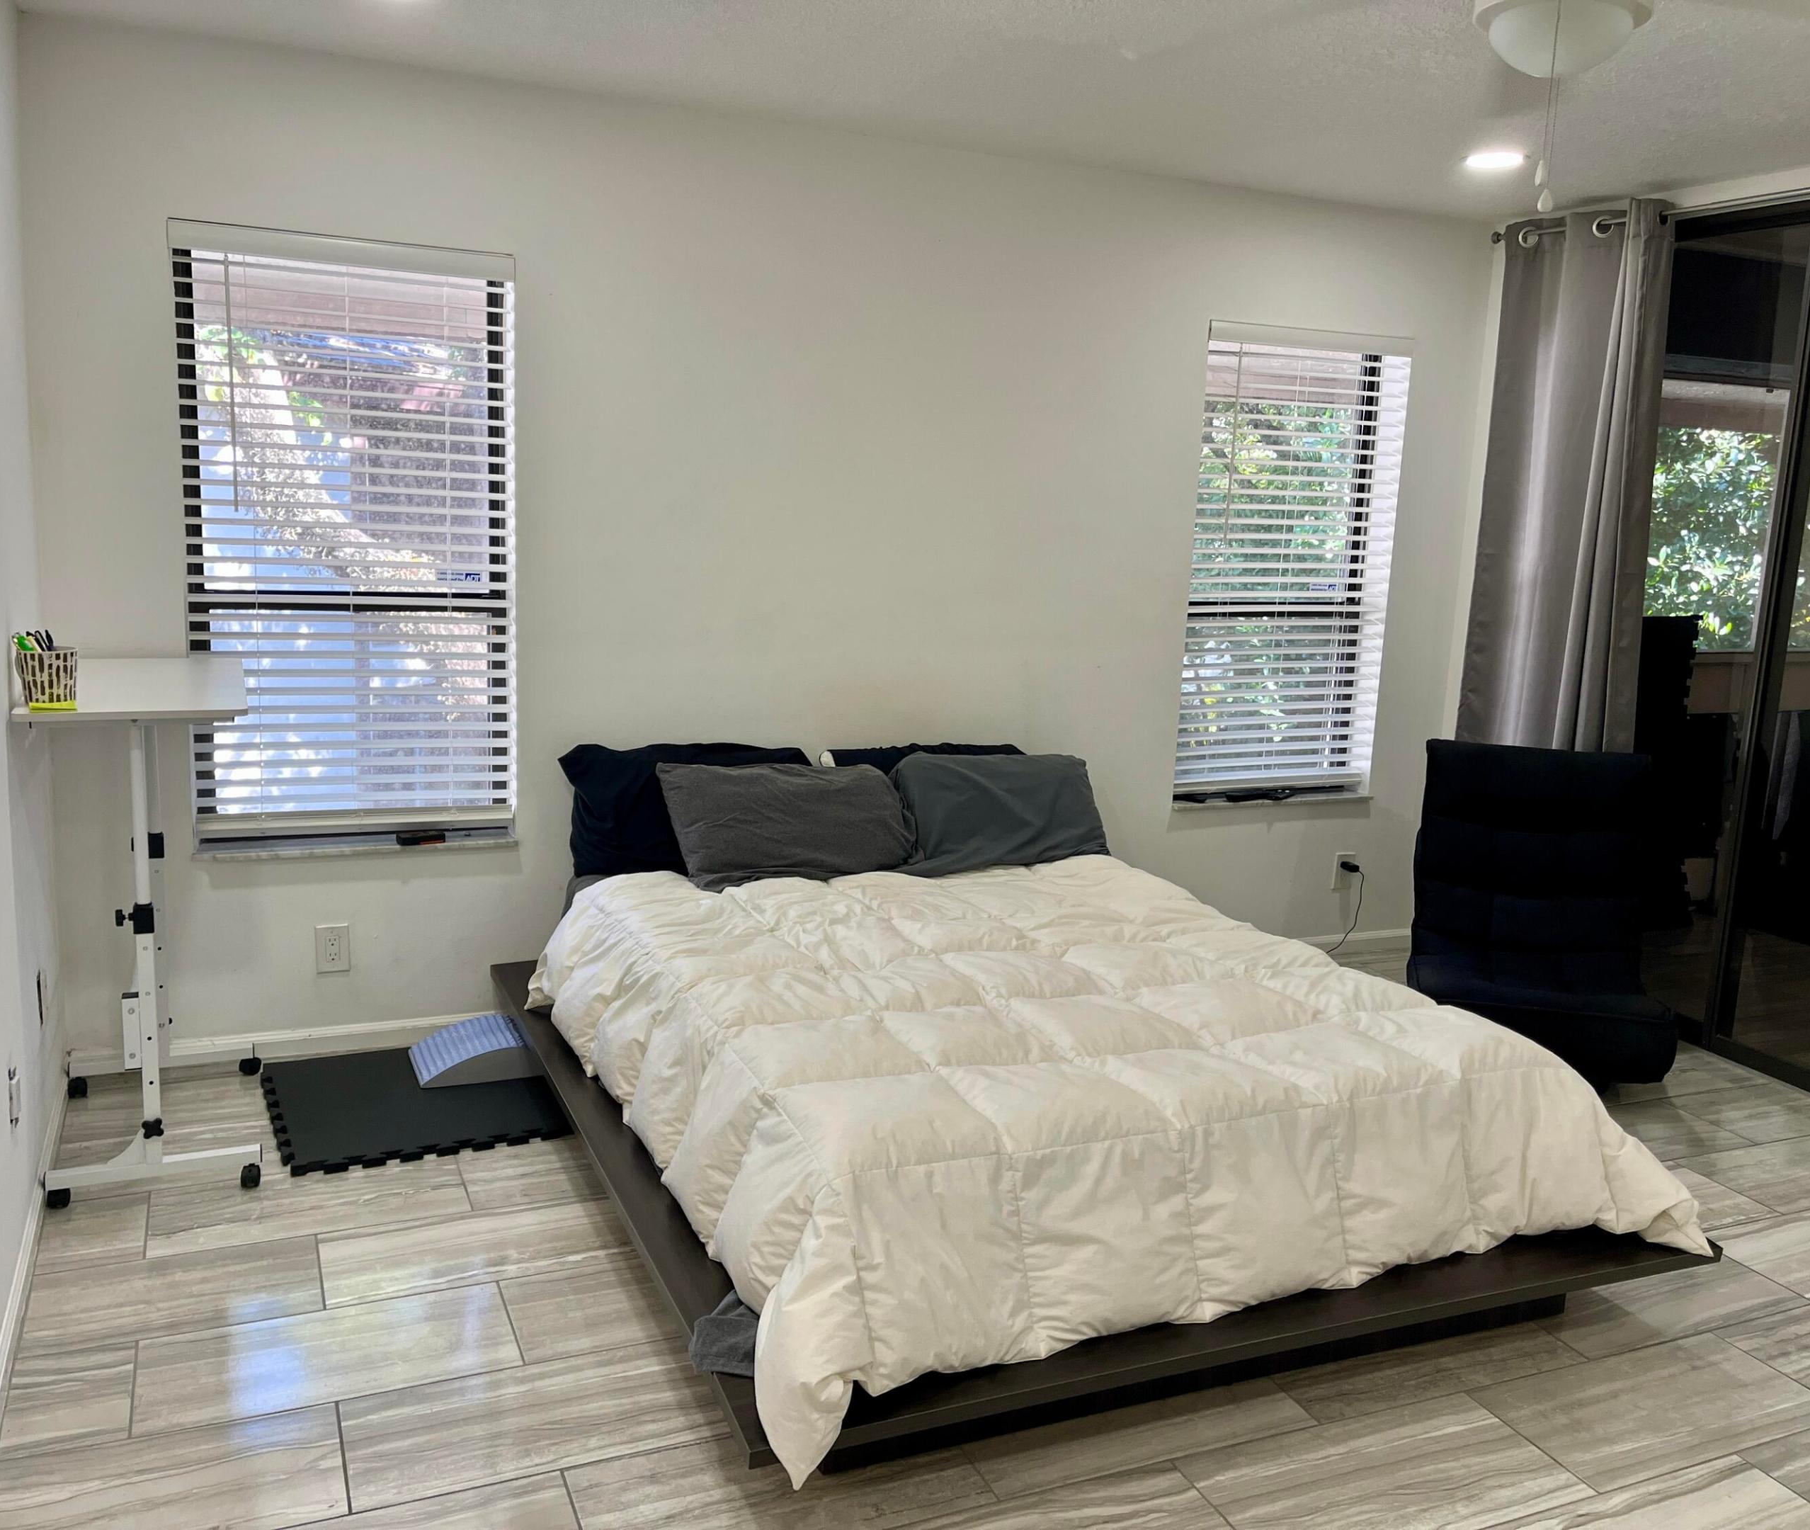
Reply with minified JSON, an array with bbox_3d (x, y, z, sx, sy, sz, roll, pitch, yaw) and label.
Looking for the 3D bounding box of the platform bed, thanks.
[{"bbox_3d":[0.189,0.806,3.465,1.847,0.204,2.233,-2,11,-23],"label":"platform bed"}]

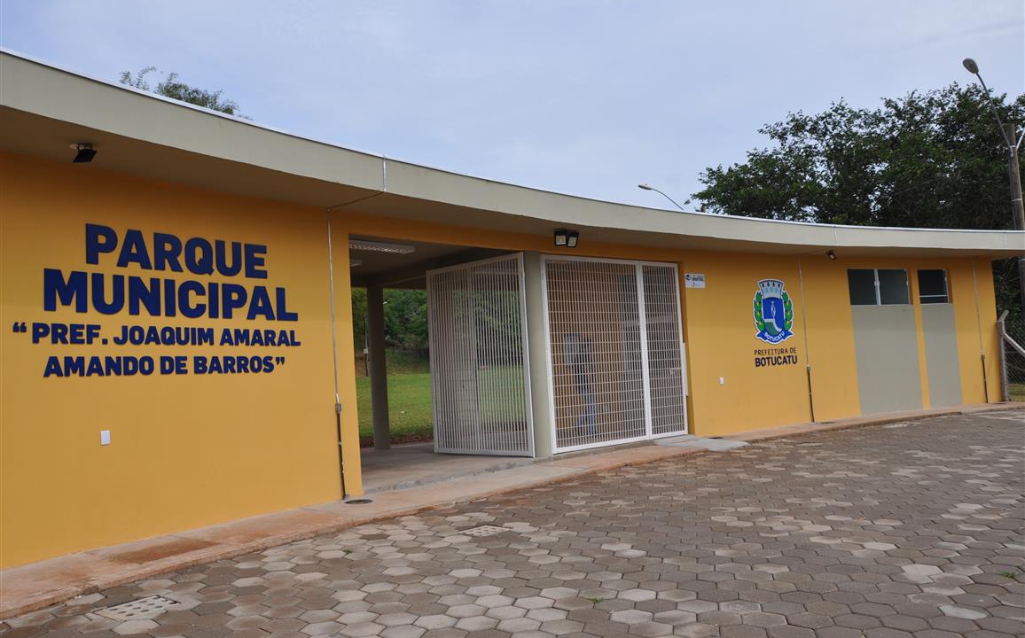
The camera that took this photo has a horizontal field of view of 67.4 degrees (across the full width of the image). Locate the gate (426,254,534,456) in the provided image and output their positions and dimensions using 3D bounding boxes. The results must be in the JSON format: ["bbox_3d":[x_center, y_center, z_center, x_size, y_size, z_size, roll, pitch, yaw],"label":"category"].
[{"bbox_3d":[-0.529,0.586,11.497,2.044,2.889,0.060,-7,-5,42],"label":"gate"}]

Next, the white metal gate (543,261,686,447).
[{"bbox_3d":[1.690,0.500,12.060,2.994,2.889,0.060,0,-5,-39],"label":"white metal gate"}]

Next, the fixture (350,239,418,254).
[{"bbox_3d":[-1.965,-1.025,10.915,0.260,0.075,1.270,-7,-5,44],"label":"fixture"}]

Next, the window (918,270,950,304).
[{"bbox_3d":[9.034,-0.672,16.618,0.991,0.747,0.080,-2,-4,-23],"label":"window"}]

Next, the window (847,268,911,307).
[{"bbox_3d":[7.537,-0.637,15.913,1.885,0.734,0.080,-1,-4,-26],"label":"window"}]

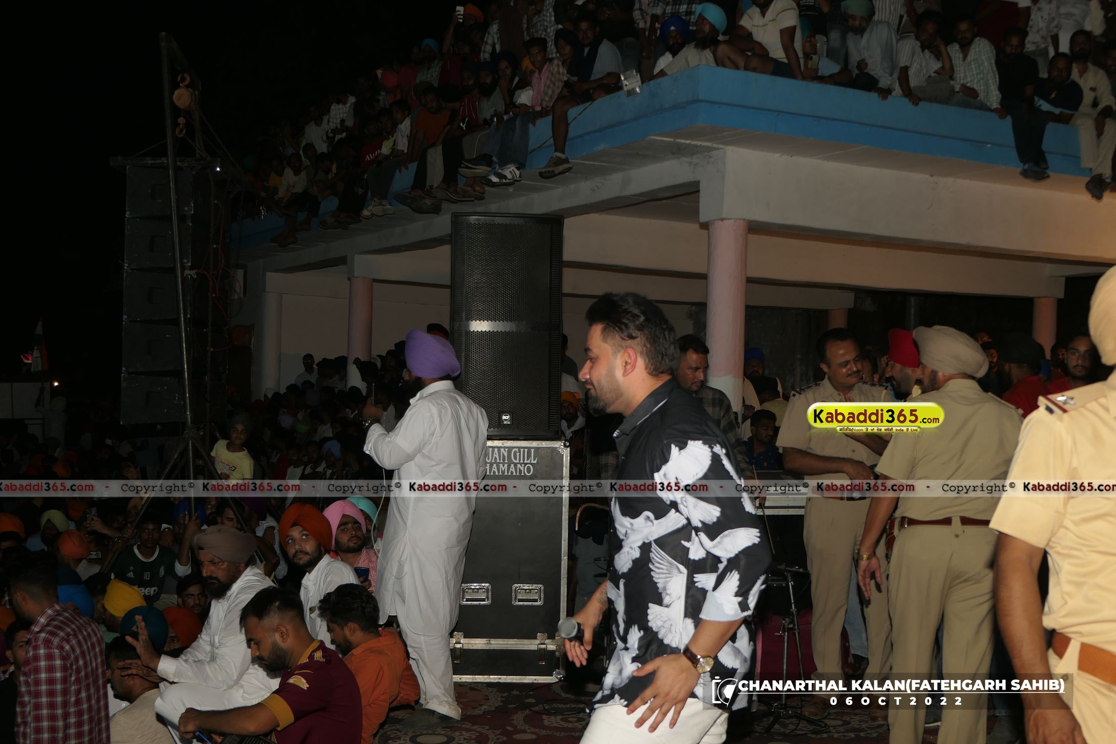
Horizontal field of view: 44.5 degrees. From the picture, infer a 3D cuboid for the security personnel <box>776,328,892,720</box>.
[{"bbox_3d":[1.266,0.684,6.220,0.530,1.760,0.380,2,0,-30],"label":"security personnel"}]

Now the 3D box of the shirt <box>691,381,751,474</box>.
[{"bbox_3d":[0.527,0.384,6.000,0.620,0.680,0.360,1,-1,-9],"label":"shirt"}]

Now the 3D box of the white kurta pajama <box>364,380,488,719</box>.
[{"bbox_3d":[-0.582,0.778,6.050,0.460,1.480,0.500,1,0,30],"label":"white kurta pajama"}]

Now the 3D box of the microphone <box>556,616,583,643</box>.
[{"bbox_3d":[0.061,0.656,3.363,0.052,0.052,0.250,0,-25,24],"label":"microphone"}]

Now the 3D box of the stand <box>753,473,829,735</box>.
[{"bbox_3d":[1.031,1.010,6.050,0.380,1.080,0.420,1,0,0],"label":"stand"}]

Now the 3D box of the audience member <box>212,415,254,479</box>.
[{"bbox_3d":[-2.565,0.912,10.800,0.420,1.150,0.300,1,-1,-11],"label":"audience member"}]

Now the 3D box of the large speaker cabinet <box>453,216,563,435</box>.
[{"bbox_3d":[-0.276,-0.230,7.240,0.570,1.140,0.580,1,-1,-3],"label":"large speaker cabinet"}]

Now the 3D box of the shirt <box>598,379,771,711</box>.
[{"bbox_3d":[0.289,0.395,3.150,0.390,0.750,0.460,1,0,-7],"label":"shirt"}]

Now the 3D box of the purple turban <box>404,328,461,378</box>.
[{"bbox_3d":[-0.554,-0.083,6.020,0.265,0.215,0.220,1,-1,31],"label":"purple turban"}]

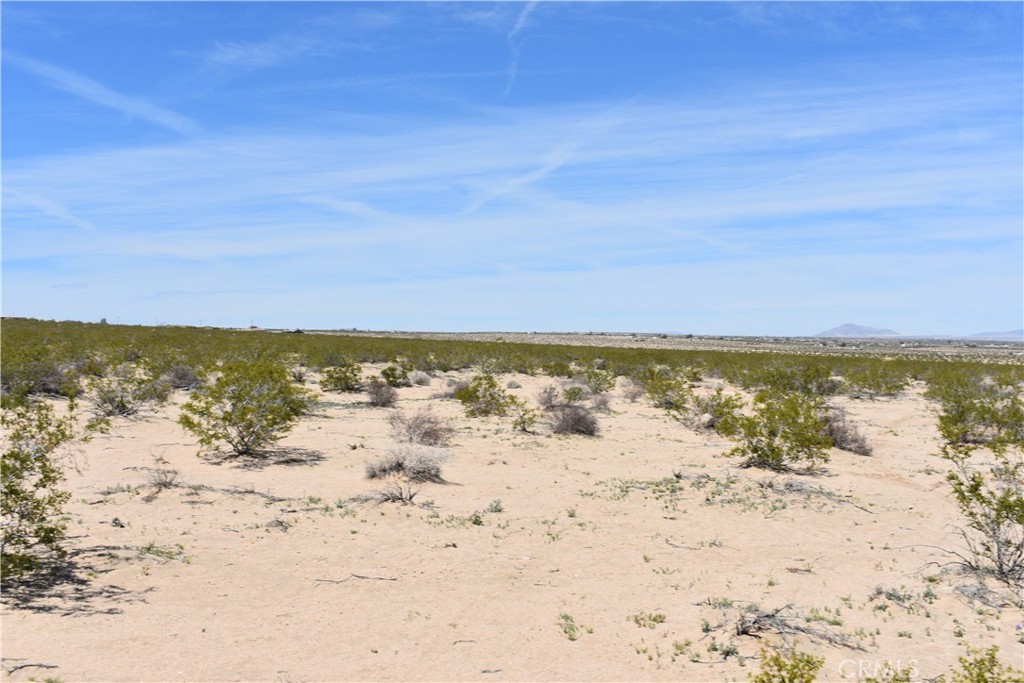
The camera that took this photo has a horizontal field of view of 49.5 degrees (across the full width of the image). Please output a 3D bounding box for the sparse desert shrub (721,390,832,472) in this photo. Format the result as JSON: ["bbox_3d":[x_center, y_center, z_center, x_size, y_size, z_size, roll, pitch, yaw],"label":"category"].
[{"bbox_3d":[3.353,1.095,14.045,1.418,0.924,1.276,0,0,0],"label":"sparse desert shrub"}]

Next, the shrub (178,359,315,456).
[{"bbox_3d":[-3.568,0.863,14.957,1.820,1.241,1.638,0,0,0],"label":"shrub"}]

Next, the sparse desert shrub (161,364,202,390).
[{"bbox_3d":[-9.306,1.007,31.244,1.183,0.662,1.005,0,0,0],"label":"sparse desert shrub"}]

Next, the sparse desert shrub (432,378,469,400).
[{"bbox_3d":[-1.520,1.195,27.904,0.956,0.478,0.812,0,0,0],"label":"sparse desert shrub"}]

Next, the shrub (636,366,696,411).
[{"bbox_3d":[4.023,1.226,28.792,1.479,1.103,1.331,1,0,0],"label":"shrub"}]

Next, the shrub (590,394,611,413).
[{"bbox_3d":[2.165,1.474,26.690,0.505,0.445,0.455,1,0,0],"label":"shrub"}]

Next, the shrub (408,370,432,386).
[{"bbox_3d":[-3.115,1.248,37.671,0.798,0.526,0.718,1,0,0],"label":"shrub"}]

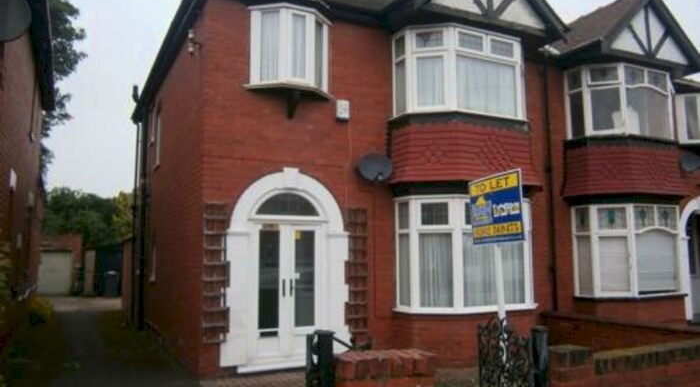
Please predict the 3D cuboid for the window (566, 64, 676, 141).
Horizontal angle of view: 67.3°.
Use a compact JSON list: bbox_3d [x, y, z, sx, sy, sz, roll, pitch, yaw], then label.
[{"bbox_3d":[5.491,-1.711,10.473,2.359,1.351,0.840,3,-6,-27],"label":"window"}]

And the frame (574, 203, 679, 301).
[{"bbox_3d":[5.517,1.127,10.210,2.380,1.690,0.840,3,-6,-27],"label":"frame"}]

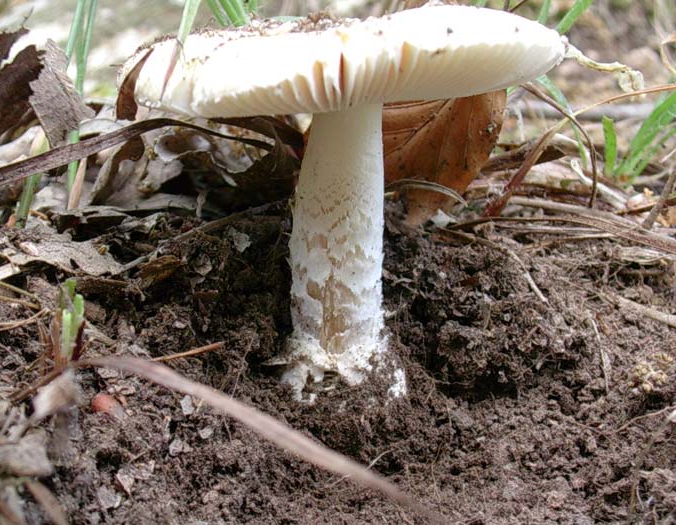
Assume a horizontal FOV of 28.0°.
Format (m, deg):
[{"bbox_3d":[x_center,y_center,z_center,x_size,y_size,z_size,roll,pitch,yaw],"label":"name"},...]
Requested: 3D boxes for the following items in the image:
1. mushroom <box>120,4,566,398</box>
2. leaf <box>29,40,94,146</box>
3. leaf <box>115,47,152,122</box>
[{"bbox_3d":[0.002,-0.017,0.390,0.126,0.113,0.120,0,12,0],"label":"mushroom"},{"bbox_3d":[-0.091,-0.056,0.445,0.021,0.034,0.010,-6,12,-5],"label":"leaf"},{"bbox_3d":[-0.057,-0.050,0.380,0.007,0.020,0.006,18,0,-18],"label":"leaf"}]

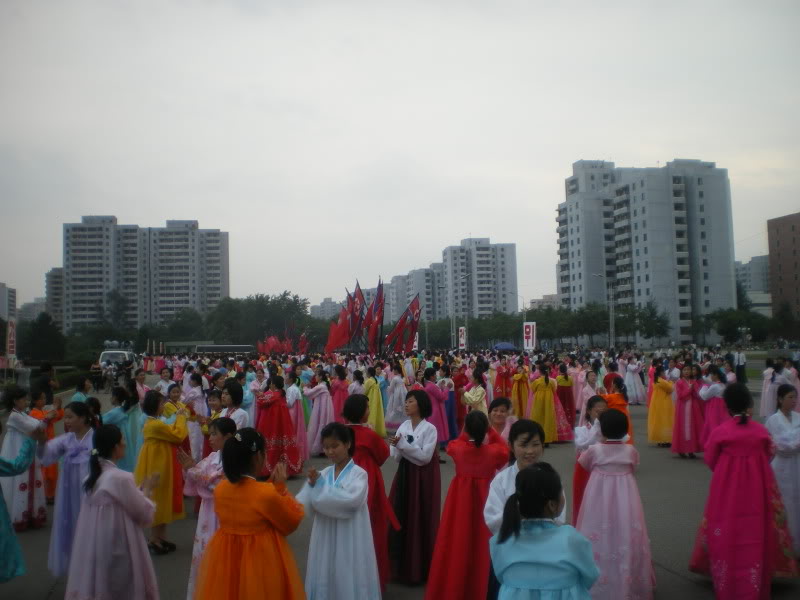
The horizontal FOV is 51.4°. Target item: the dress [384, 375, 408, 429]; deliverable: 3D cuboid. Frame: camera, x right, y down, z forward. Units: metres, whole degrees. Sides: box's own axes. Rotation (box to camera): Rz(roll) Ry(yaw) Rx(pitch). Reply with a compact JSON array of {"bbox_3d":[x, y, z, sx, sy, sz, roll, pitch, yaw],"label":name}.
[{"bbox_3d":[-0.081,2.375,19.200,0.620,1.310,0.580,-3,-4,34],"label":"dress"}]

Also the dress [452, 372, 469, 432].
[{"bbox_3d":[1.382,2.386,19.000,0.560,1.310,0.520,-2,-3,18],"label":"dress"}]

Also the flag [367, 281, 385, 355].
[{"bbox_3d":[-1.178,0.841,40.000,0.900,3.500,0.600,-1,-3,0],"label":"flag"}]

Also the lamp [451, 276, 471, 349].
[{"bbox_3d":[7.272,2.224,100.000,2.500,10.600,0.500,-1,-3,-9],"label":"lamp"}]

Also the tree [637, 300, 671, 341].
[{"bbox_3d":[35.039,3.822,115.000,4.800,7.900,4.800,-1,-3,0],"label":"tree"}]

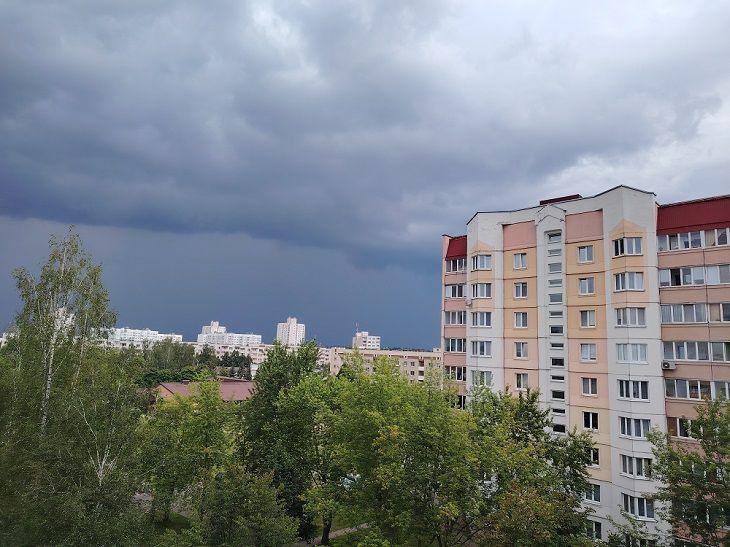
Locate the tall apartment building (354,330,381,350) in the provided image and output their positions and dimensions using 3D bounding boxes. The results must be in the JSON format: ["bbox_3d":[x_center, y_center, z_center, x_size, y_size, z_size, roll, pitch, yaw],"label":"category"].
[{"bbox_3d":[0.870,60.432,393.406,18.000,28.500,13.500,6,-9,-27],"label":"tall apartment building"}]

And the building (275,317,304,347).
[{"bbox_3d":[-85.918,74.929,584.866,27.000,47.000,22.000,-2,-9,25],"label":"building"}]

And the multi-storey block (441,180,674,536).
[{"bbox_3d":[19.124,8.998,48.714,19.900,30.100,13.000,-6,-12,44],"label":"multi-storey block"}]

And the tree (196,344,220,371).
[{"bbox_3d":[-62.550,36.001,201.583,9.580,15.260,9.580,2,-8,0],"label":"tree"}]

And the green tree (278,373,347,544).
[{"bbox_3d":[-4.487,15.605,43.365,5.820,13.970,5.820,2,-8,0],"label":"green tree"}]

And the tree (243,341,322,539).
[{"bbox_3d":[-7.399,14.455,45.557,7.190,16.670,7.190,2,-8,0],"label":"tree"}]

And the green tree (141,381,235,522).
[{"bbox_3d":[-16.572,16.438,47.290,8.780,12.590,8.780,2,-8,0],"label":"green tree"}]

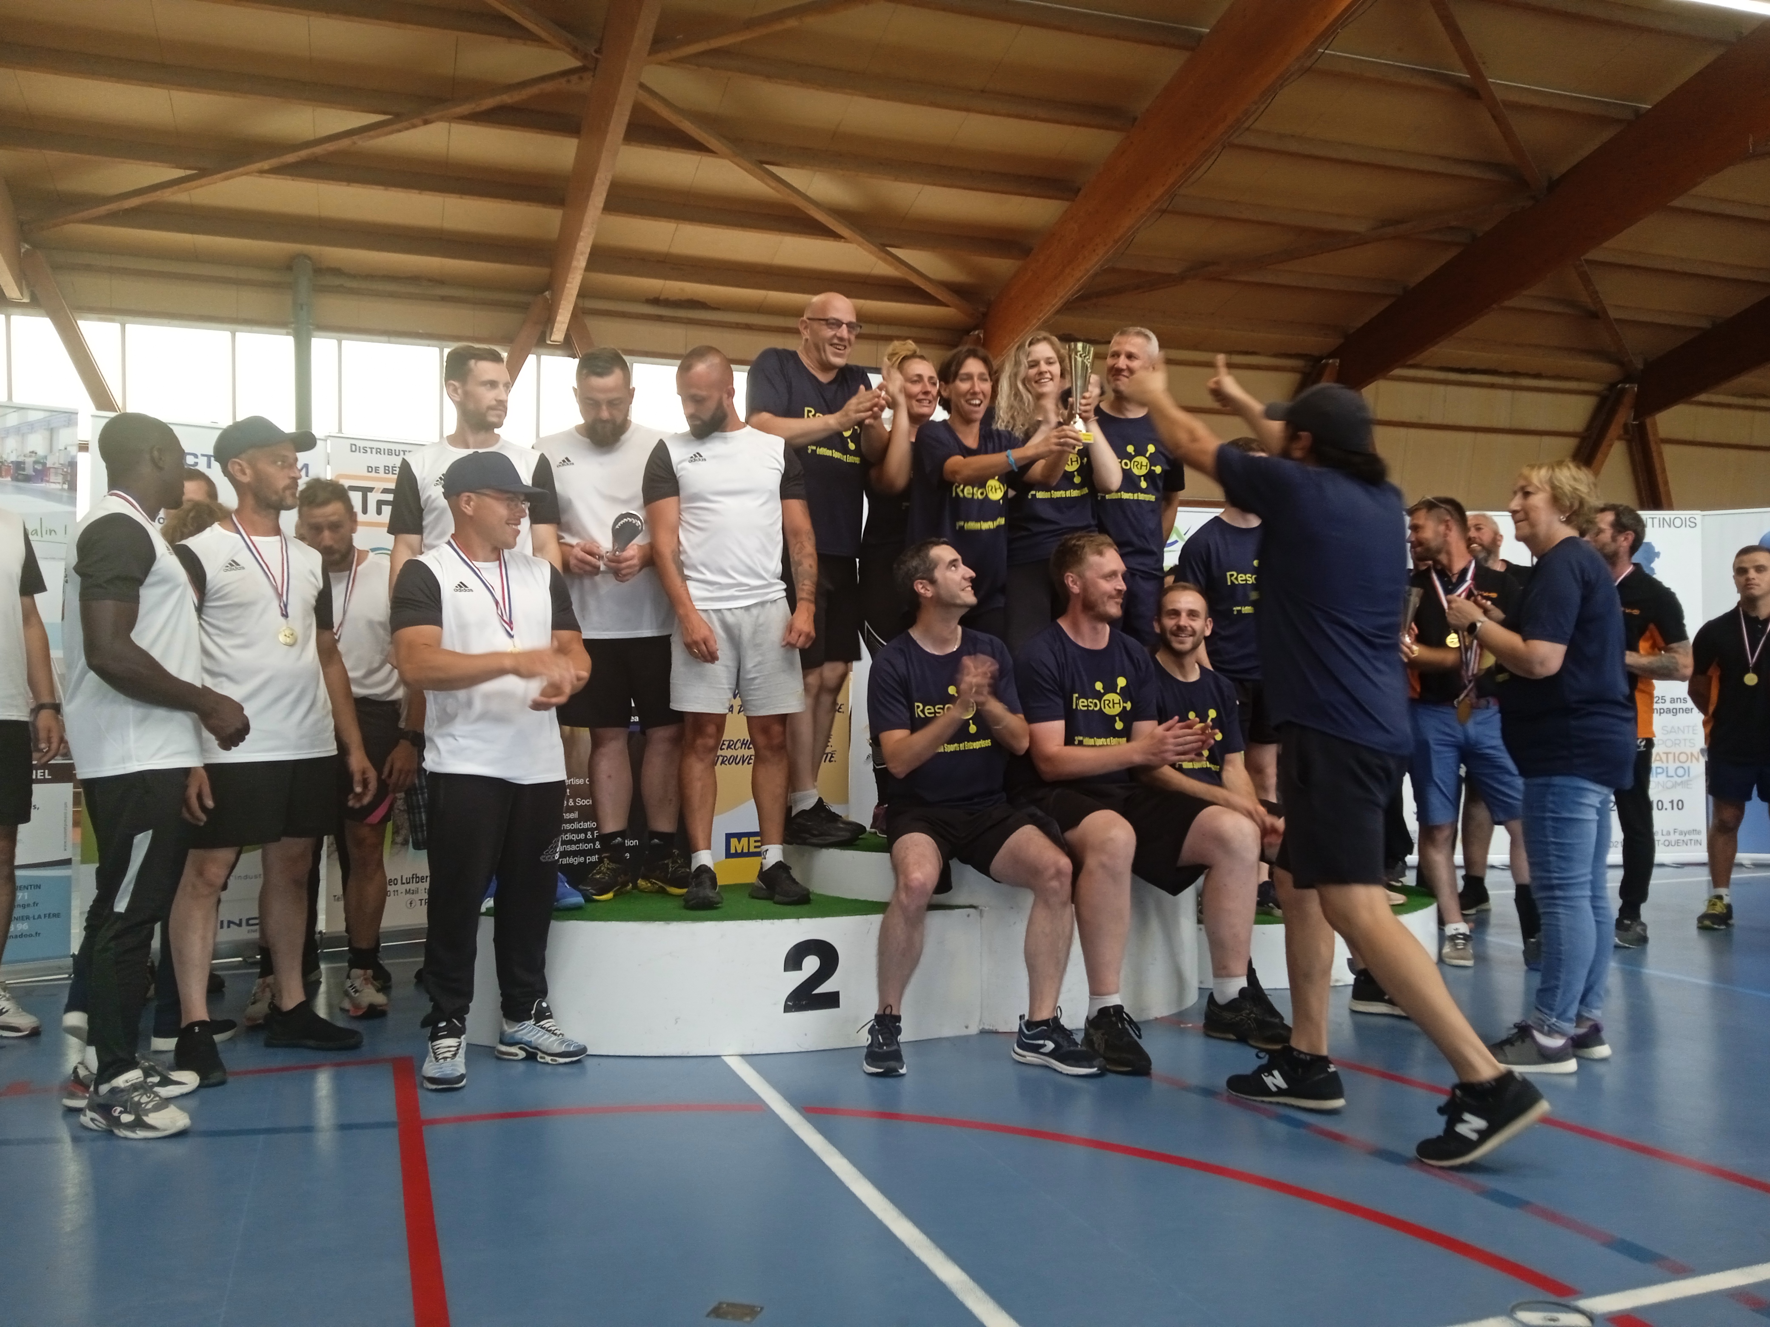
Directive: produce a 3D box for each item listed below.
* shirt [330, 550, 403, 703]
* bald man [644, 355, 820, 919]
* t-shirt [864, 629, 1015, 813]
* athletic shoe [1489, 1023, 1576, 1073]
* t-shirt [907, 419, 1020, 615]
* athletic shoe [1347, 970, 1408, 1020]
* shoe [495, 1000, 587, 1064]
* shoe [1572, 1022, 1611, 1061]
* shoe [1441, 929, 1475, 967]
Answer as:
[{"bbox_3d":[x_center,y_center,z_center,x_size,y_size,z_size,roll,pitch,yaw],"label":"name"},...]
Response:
[{"bbox_3d":[-1.801,-0.126,4.750,0.440,0.530,0.270,0,-1,-7],"label":"shirt"},{"bbox_3d":[-0.469,-0.105,4.430,0.530,1.720,0.360,0,-1,-6],"label":"bald man"},{"bbox_3d":[0.182,0.171,4.430,0.470,0.560,0.320,0,-1,-9],"label":"t-shirt"},{"bbox_3d":[1.791,1.077,3.996,0.260,0.115,0.095,0,-1,3],"label":"athletic shoe"},{"bbox_3d":[0.275,-0.512,5.000,0.420,0.680,0.280,0,-1,-15],"label":"t-shirt"},{"bbox_3d":[1.612,1.029,4.460,0.295,0.125,0.110,-1,-1,33],"label":"athletic shoe"},{"bbox_3d":[-0.978,1.043,4.048,0.300,0.140,0.110,-1,-1,27],"label":"shoe"},{"bbox_3d":[1.973,1.083,4.175,0.260,0.110,0.095,-1,-1,25],"label":"shoe"},{"bbox_3d":[2.124,1.042,5.326,0.110,0.120,0.290,-1,-1,19],"label":"shoe"}]

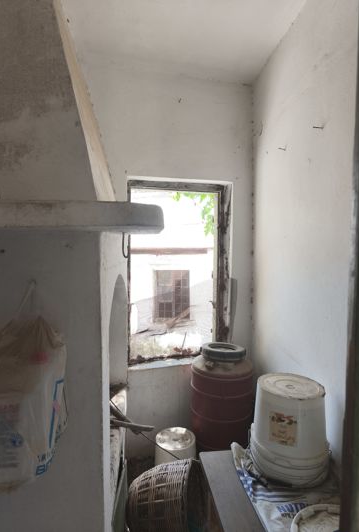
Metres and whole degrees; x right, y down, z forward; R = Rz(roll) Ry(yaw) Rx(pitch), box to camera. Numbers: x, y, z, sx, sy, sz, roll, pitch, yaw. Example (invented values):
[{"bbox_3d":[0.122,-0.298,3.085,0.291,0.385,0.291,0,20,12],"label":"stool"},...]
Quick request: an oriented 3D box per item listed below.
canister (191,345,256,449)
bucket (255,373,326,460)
[{"bbox_3d":[0.304,0.917,2.515,0.435,0.680,0.435,0,5,0],"label":"canister"},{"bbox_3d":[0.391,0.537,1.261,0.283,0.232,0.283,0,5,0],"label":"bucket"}]

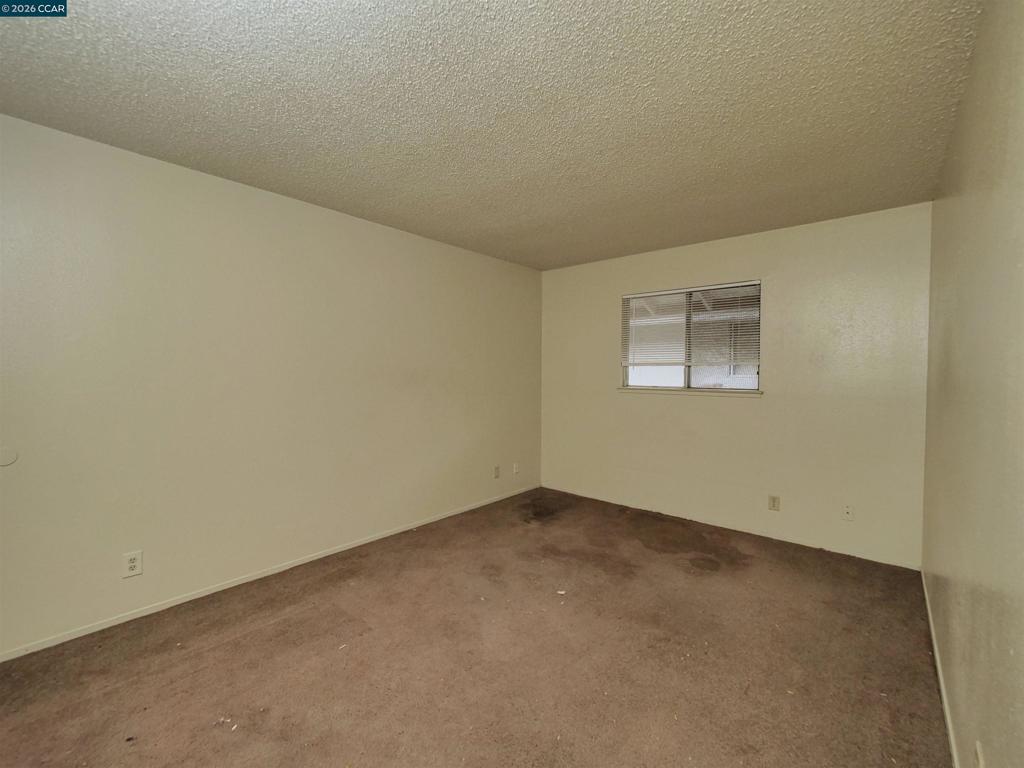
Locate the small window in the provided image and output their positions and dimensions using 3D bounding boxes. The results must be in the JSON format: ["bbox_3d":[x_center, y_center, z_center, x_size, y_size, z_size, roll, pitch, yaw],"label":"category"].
[{"bbox_3d":[1.552,-0.383,3.725,1.235,0.950,0.080,2,2,40],"label":"small window"}]

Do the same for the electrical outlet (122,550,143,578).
[{"bbox_3d":[-1.988,0.948,2.172,0.010,0.123,0.076,2,2,42],"label":"electrical outlet"}]

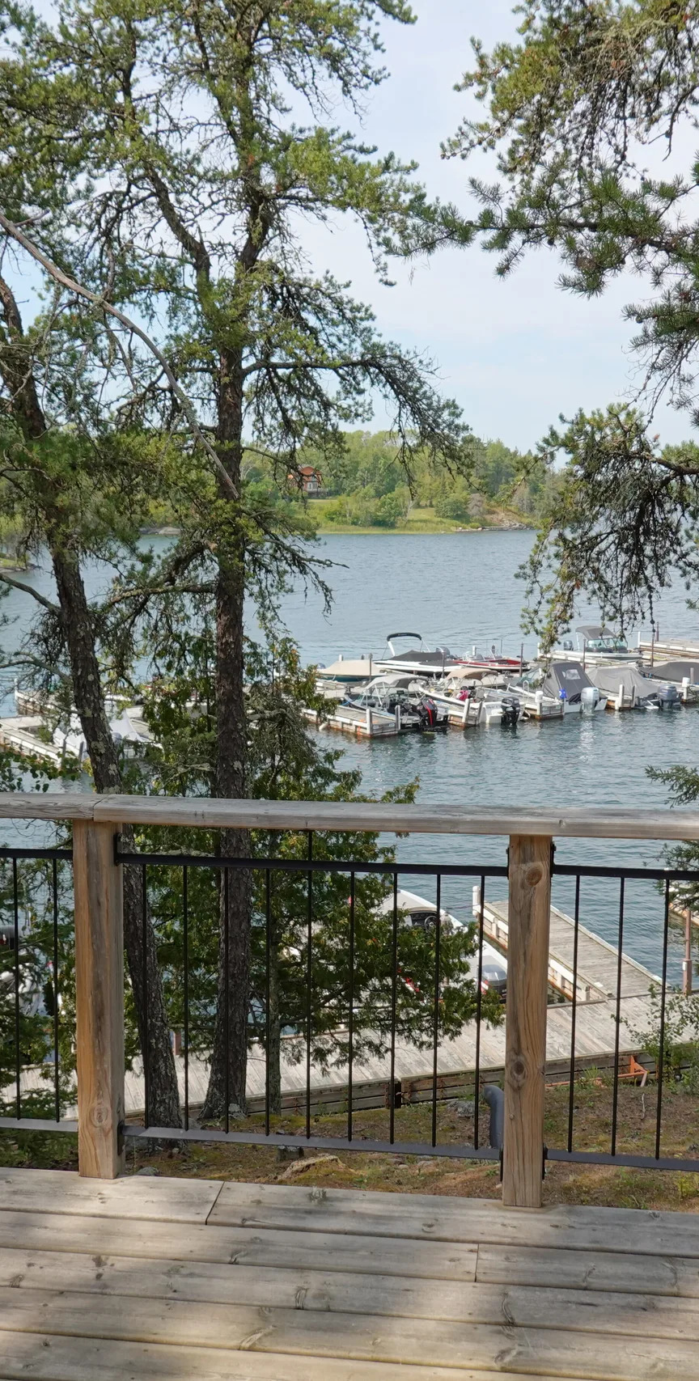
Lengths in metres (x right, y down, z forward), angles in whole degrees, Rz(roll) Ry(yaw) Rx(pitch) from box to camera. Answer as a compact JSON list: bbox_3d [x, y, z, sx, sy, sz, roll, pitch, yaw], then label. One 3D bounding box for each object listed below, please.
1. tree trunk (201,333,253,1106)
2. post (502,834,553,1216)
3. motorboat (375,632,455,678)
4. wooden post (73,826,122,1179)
[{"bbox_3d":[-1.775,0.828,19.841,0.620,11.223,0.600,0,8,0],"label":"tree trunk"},{"bbox_3d":[0.420,0.774,3.268,0.090,0.904,0.090,1,8,7],"label":"post"},{"bbox_3d":[3.668,-1.909,73.931,2.300,2.200,5.700,-5,10,-36],"label":"motorboat"},{"bbox_3d":[-0.613,0.752,3.396,0.090,0.904,0.090,1,8,7],"label":"wooden post"}]

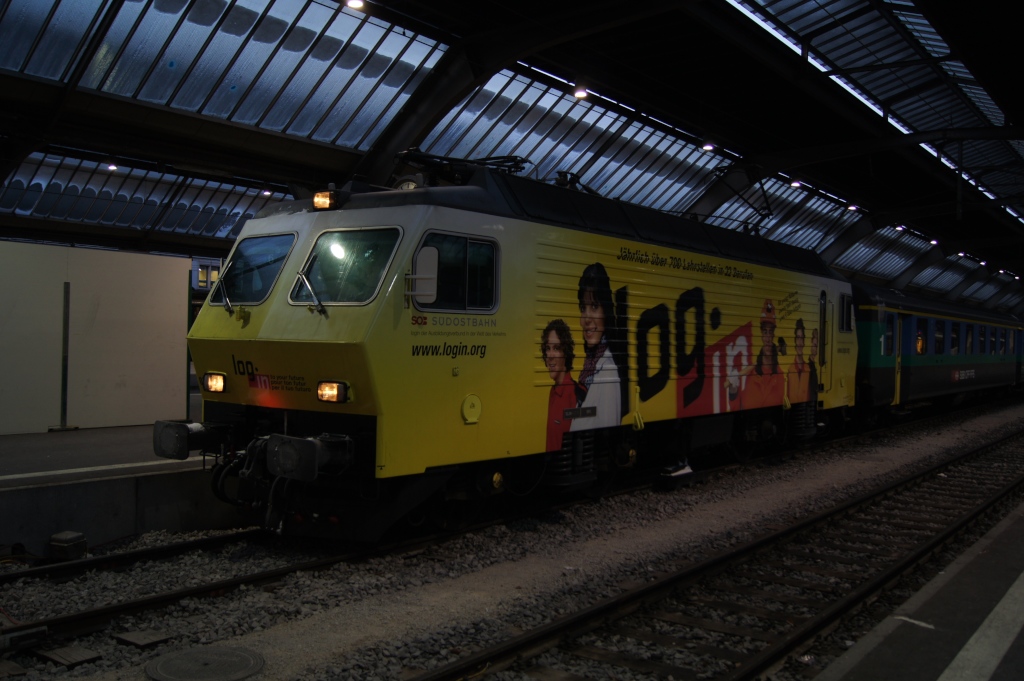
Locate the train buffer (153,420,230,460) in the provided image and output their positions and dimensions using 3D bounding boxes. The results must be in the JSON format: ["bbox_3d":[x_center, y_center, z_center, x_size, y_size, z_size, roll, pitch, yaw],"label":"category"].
[{"bbox_3d":[-3.128,0.976,9.335,0.609,0.365,0.609,1,0,37],"label":"train buffer"}]

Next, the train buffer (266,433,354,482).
[{"bbox_3d":[-1.707,1.010,8.269,0.609,0.365,0.609,1,0,37],"label":"train buffer"}]

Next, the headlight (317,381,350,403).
[{"bbox_3d":[-1.581,0.465,8.454,0.370,0.203,0.101,1,0,37],"label":"headlight"}]

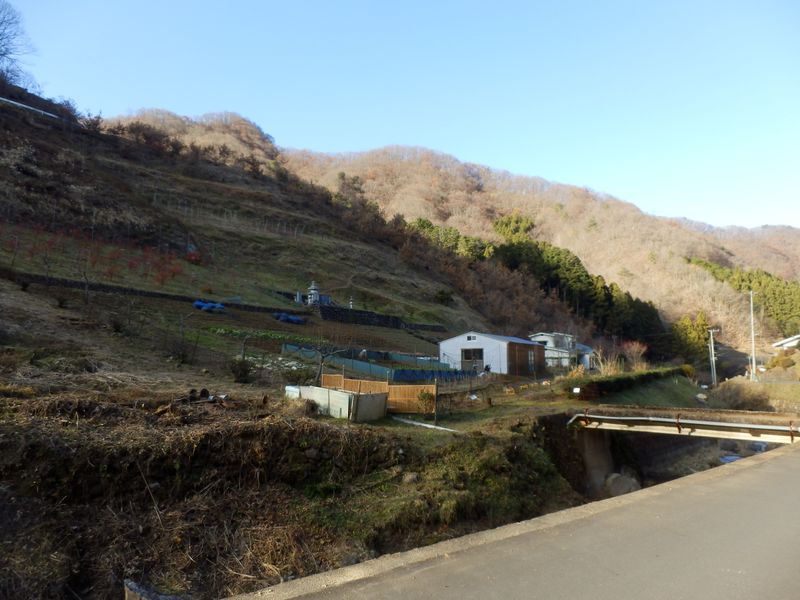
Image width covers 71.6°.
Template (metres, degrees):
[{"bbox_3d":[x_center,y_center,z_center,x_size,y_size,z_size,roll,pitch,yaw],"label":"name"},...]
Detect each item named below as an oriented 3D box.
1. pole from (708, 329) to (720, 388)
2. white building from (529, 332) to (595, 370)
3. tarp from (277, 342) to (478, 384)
[{"bbox_3d":[42.286,7.731,74.582,1.500,7.900,0.350,0,-6,0],"label":"pole"},{"bbox_3d":[26.669,8.504,91.598,9.000,6.100,8.500,-3,-7,27],"label":"white building"},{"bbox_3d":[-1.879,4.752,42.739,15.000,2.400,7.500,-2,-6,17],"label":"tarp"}]

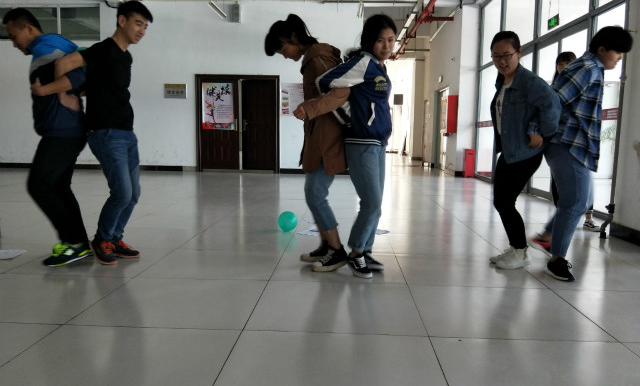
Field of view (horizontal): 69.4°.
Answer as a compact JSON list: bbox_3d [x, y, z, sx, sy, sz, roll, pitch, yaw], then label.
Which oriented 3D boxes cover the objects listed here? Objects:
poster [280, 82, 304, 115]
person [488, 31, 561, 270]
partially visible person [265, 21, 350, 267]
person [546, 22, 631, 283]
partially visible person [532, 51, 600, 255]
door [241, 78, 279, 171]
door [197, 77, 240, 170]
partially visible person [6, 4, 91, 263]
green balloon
[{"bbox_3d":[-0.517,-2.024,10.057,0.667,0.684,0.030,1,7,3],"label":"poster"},{"bbox_3d":[1.347,-0.274,3.058,0.395,1.535,0.480,-4,8,-32],"label":"person"},{"bbox_3d":[-0.088,-0.324,3.018,0.550,1.617,0.460,0,7,-7],"label":"partially visible person"},{"bbox_3d":[1.674,-0.252,2.909,0.498,1.534,0.460,5,8,31],"label":"person"},{"bbox_3d":[2.435,-0.490,4.379,0.450,1.652,0.360,2,7,11],"label":"partially visible person"},{"bbox_3d":[-1.325,-1.507,10.167,0.832,2.068,0.090,1,7,3],"label":"door"},{"bbox_3d":[-2.232,-1.520,10.216,0.963,2.067,0.090,1,7,3],"label":"door"},{"bbox_3d":[-1.813,-0.362,3.058,0.499,1.649,0.500,-1,7,-14],"label":"partially visible person"},{"bbox_3d":[-0.287,0.250,4.171,0.182,0.186,0.182,1,7,3],"label":"green balloon"}]

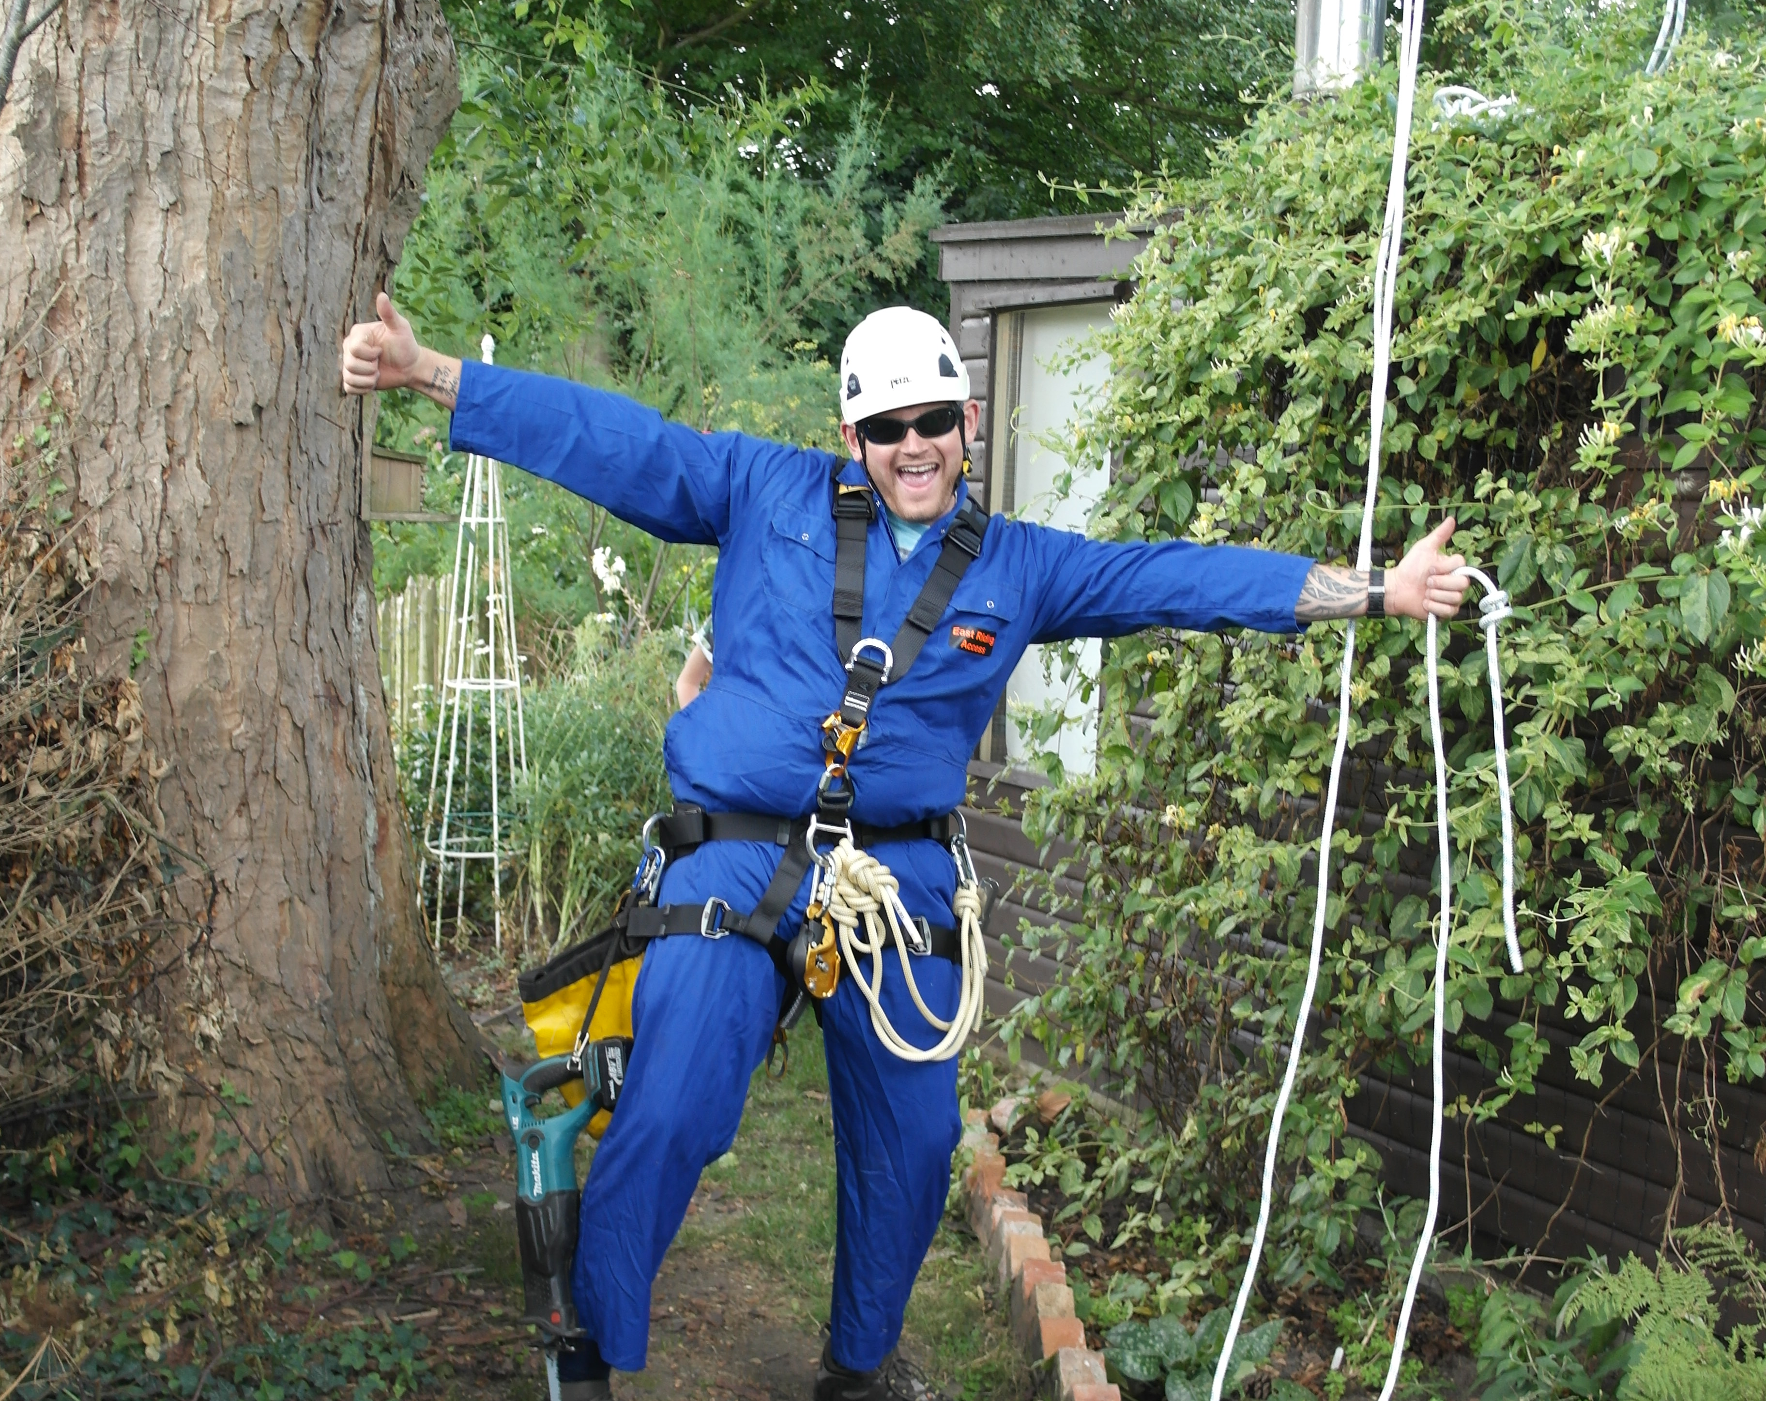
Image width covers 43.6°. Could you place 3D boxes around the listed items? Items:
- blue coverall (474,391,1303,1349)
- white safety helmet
[{"bbox_3d":[-0.021,0.243,3.321,1.320,1.460,0.520,2,5,0],"label":"blue coverall"},{"bbox_3d":[0.034,-0.503,3.320,0.205,0.168,0.270,-9,8,4],"label":"white safety helmet"}]

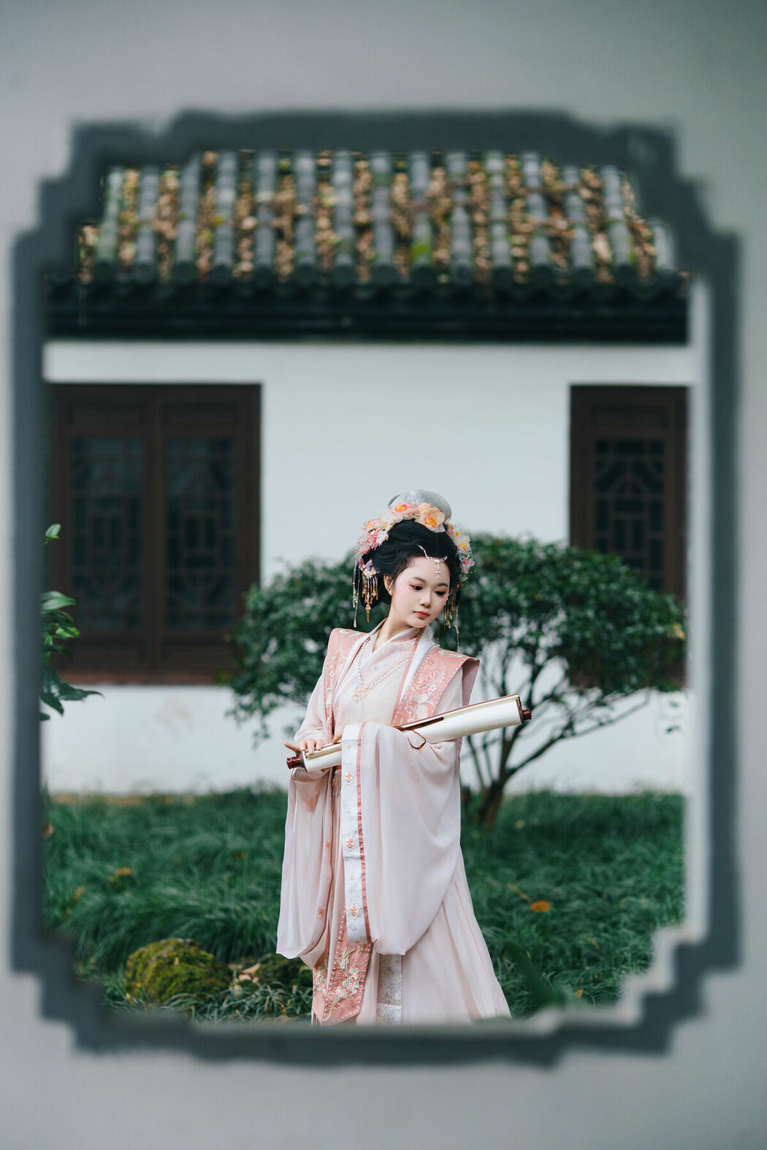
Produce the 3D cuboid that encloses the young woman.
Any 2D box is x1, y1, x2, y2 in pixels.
[{"bbox_3d":[0.033,0.634,10.400,0.600,1.690,0.500,0,0,33],"label":"young woman"}]

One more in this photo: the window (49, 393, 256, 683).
[{"bbox_3d":[-1.149,-0.203,21.500,1.070,1.500,0.100,0,0,0],"label":"window"}]

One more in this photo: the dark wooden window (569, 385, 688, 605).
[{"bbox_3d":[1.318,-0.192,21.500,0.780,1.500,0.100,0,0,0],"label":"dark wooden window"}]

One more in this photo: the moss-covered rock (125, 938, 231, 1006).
[{"bbox_3d":[-0.567,1.106,11.800,0.300,0.210,0.260,0,0,0],"label":"moss-covered rock"}]

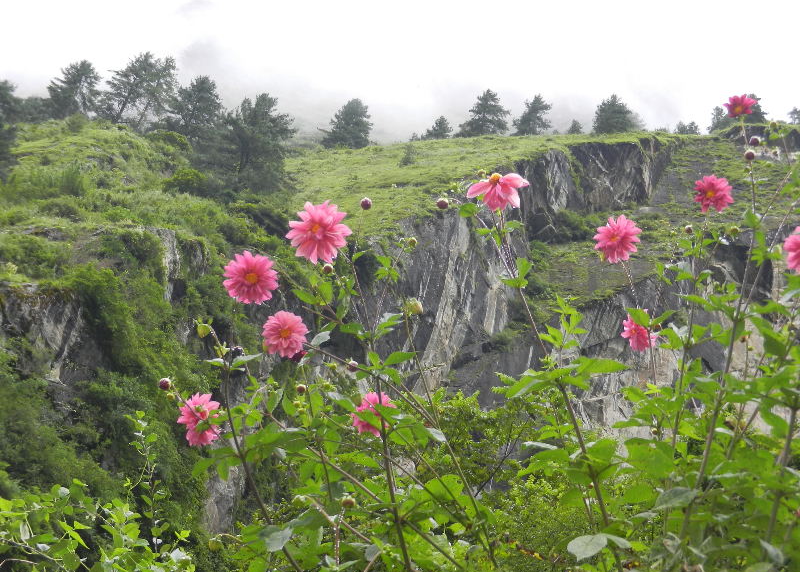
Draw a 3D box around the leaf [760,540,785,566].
[{"bbox_3d":[0.675,0.485,2.850,0.043,0.047,0.035,0,-5,0],"label":"leaf"}]

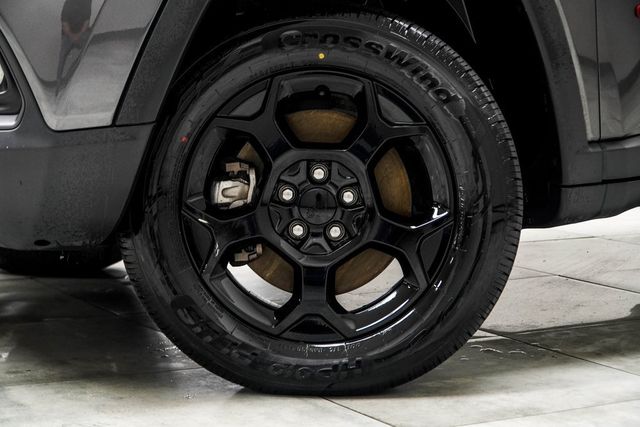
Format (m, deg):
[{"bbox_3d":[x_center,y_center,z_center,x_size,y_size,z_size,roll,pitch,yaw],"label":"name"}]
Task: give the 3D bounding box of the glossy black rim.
[{"bbox_3d":[0.000,-0.022,2.614,0.464,0.464,0.190,1,6,2],"label":"glossy black rim"}]

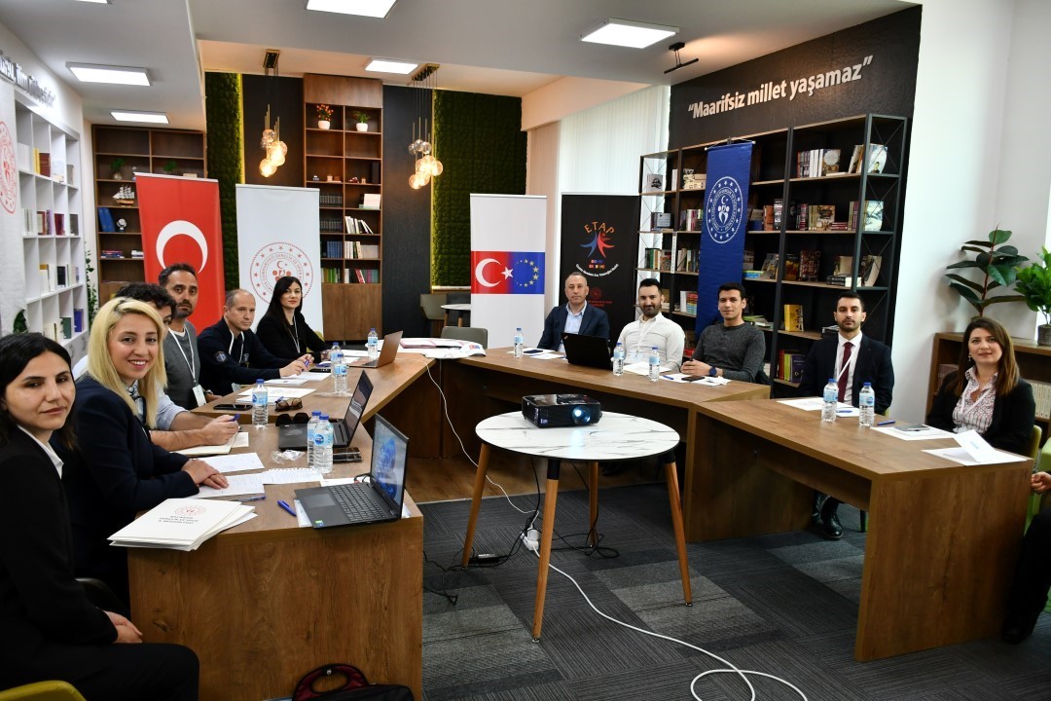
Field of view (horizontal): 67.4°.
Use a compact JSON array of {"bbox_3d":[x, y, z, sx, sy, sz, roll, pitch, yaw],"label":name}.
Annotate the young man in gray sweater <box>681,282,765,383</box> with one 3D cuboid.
[{"bbox_3d":[1.244,0.236,5.049,0.560,1.320,0.800,7,10,32],"label":"young man in gray sweater"}]

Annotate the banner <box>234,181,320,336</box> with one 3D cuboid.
[{"bbox_3d":[-2.582,-0.691,8.326,0.850,2.030,0.200,-2,9,-26],"label":"banner"}]

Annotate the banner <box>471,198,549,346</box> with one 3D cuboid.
[{"bbox_3d":[-0.206,-0.687,8.752,0.850,2.030,0.200,0,8,-9],"label":"banner"}]

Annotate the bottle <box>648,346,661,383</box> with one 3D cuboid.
[{"bbox_3d":[0.775,0.082,4.724,0.065,0.203,0.065,2,8,0],"label":"bottle"}]

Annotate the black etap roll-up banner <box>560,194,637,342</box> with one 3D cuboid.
[{"bbox_3d":[0.732,-0.561,8.121,0.788,2.055,0.150,2,8,4],"label":"black etap roll-up banner"}]

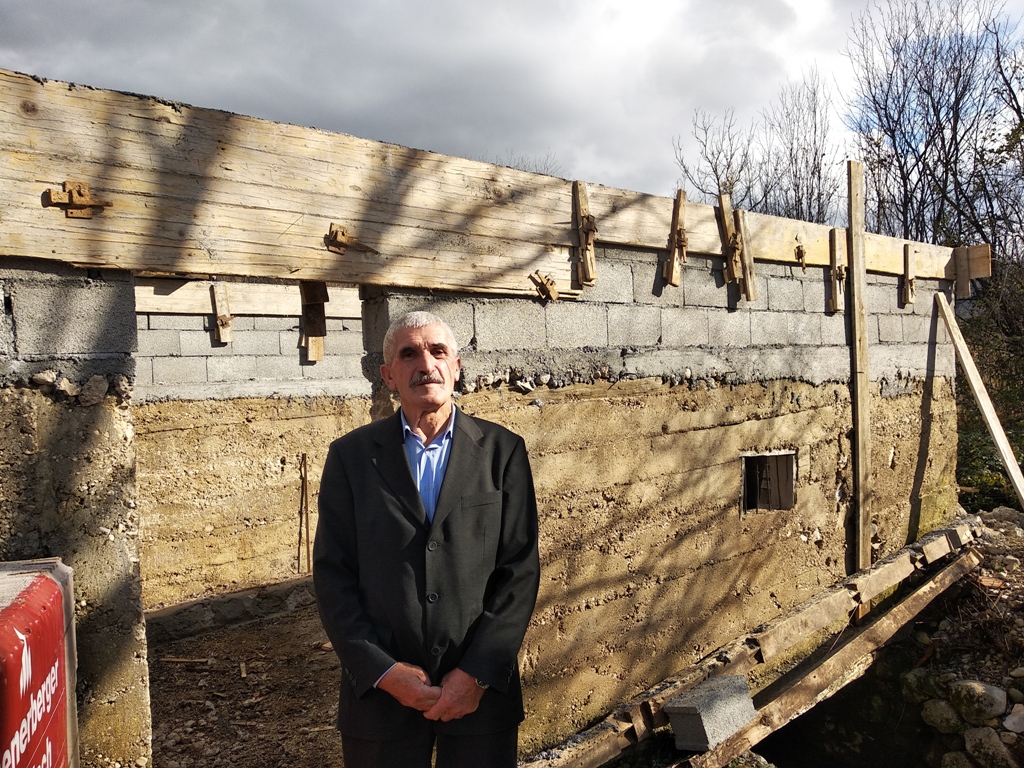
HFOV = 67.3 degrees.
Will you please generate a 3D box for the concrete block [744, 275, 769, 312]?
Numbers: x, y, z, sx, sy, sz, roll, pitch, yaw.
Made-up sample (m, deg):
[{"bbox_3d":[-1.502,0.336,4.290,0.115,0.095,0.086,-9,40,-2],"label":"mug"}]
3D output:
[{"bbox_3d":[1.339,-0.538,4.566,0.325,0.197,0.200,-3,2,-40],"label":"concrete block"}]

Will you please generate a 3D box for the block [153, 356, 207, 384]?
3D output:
[{"bbox_3d":[-2.645,-0.106,6.069,0.397,0.197,0.197,-3,0,-40],"label":"block"}]

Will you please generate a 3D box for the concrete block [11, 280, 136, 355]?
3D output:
[{"bbox_3d":[-1.302,-0.185,2.275,0.315,0.195,0.195,-3,2,-40],"label":"concrete block"}]

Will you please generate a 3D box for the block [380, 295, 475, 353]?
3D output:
[{"bbox_3d":[-0.368,-0.234,3.067,0.390,0.190,0.195,-3,2,-40],"label":"block"}]

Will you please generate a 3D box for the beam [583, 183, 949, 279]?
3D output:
[{"bbox_3d":[2.002,-0.893,4.968,4.300,0.250,0.035,-3,2,-40],"label":"beam"}]

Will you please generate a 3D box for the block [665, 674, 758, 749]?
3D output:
[{"bbox_3d":[0.935,1.539,3.599,0.395,0.195,0.195,-6,-13,-43],"label":"block"}]

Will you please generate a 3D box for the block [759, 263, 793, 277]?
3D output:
[{"bbox_3d":[1.448,-0.728,4.608,0.390,0.190,0.195,-3,2,-40],"label":"block"}]

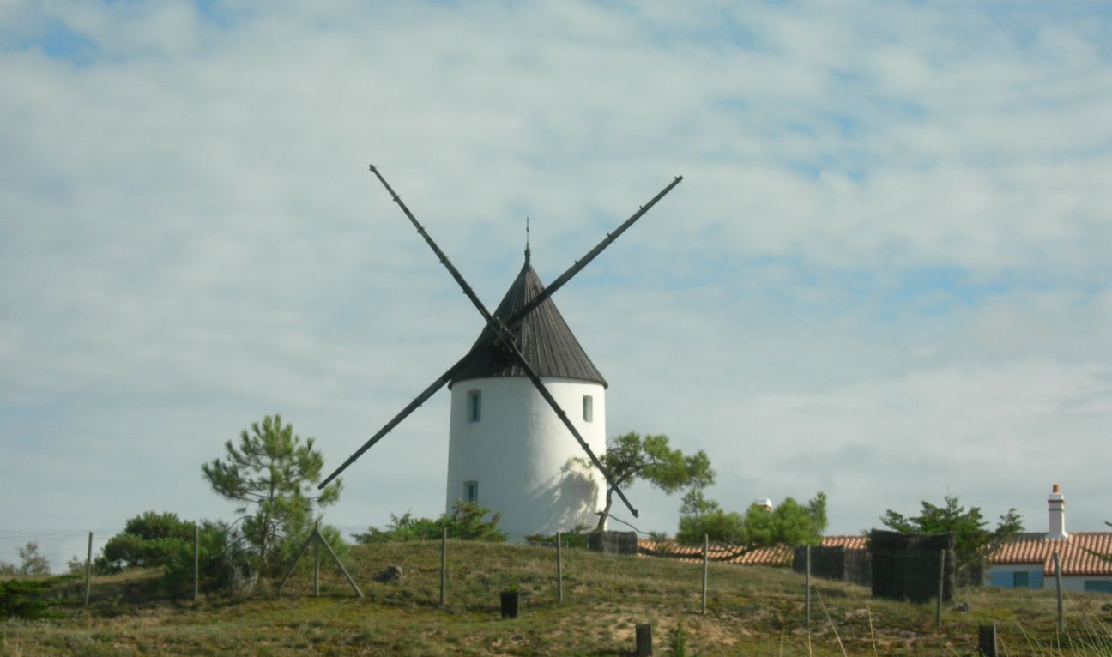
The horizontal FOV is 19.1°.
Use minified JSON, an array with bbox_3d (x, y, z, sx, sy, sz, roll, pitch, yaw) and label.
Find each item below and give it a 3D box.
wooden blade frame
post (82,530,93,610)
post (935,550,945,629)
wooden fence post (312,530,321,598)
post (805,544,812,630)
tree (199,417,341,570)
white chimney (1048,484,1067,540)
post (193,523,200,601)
[{"bbox_3d":[-1.801,0.269,108.000,11.880,11.684,0.700,-3,-15,20],"label":"wooden blade frame"},{"bbox_3d":[-8.891,4.590,63.000,0.083,1.456,0.083,3,-8,0],"label":"post"},{"bbox_3d":[6.570,4.436,56.500,0.075,1.357,0.075,3,-7,7],"label":"post"},{"bbox_3d":[-4.477,4.420,62.000,0.083,1.286,0.083,0,-8,0],"label":"wooden fence post"},{"bbox_3d":[4.282,4.367,56.000,0.073,1.460,0.073,0,-7,4],"label":"post"},{"bbox_3d":[-5.512,3.151,64.000,2.672,2.966,2.500,1,-7,-5],"label":"tree"},{"bbox_3d":[18.164,6.632,120.000,0.600,2.016,0.630,-2,-8,17],"label":"white chimney"},{"bbox_3d":[-6.291,4.112,58.000,0.073,1.390,0.073,1,-7,-6],"label":"post"}]

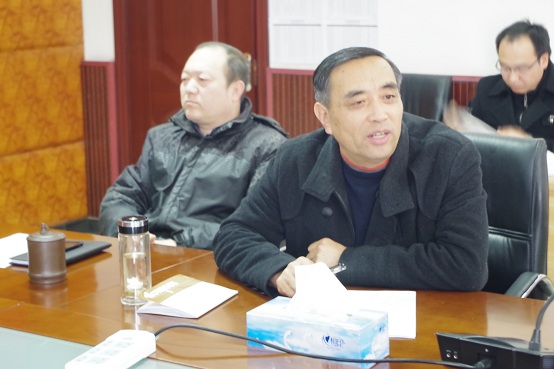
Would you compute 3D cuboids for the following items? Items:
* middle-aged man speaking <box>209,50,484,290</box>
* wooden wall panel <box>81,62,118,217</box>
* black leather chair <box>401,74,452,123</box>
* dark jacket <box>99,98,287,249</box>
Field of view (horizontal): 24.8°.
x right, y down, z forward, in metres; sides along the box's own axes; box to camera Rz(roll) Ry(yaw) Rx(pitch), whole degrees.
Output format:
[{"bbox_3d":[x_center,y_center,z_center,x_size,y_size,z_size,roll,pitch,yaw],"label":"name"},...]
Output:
[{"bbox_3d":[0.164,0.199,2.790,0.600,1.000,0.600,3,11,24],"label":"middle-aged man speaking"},{"bbox_3d":[-0.839,-0.106,5.918,0.210,0.930,0.050,6,12,33],"label":"wooden wall panel"},{"bbox_3d":[0.290,0.093,4.681,0.600,1.000,0.620,6,12,33],"label":"black leather chair"},{"bbox_3d":[-0.222,0.029,3.460,0.540,0.540,0.450,7,13,39],"label":"dark jacket"}]

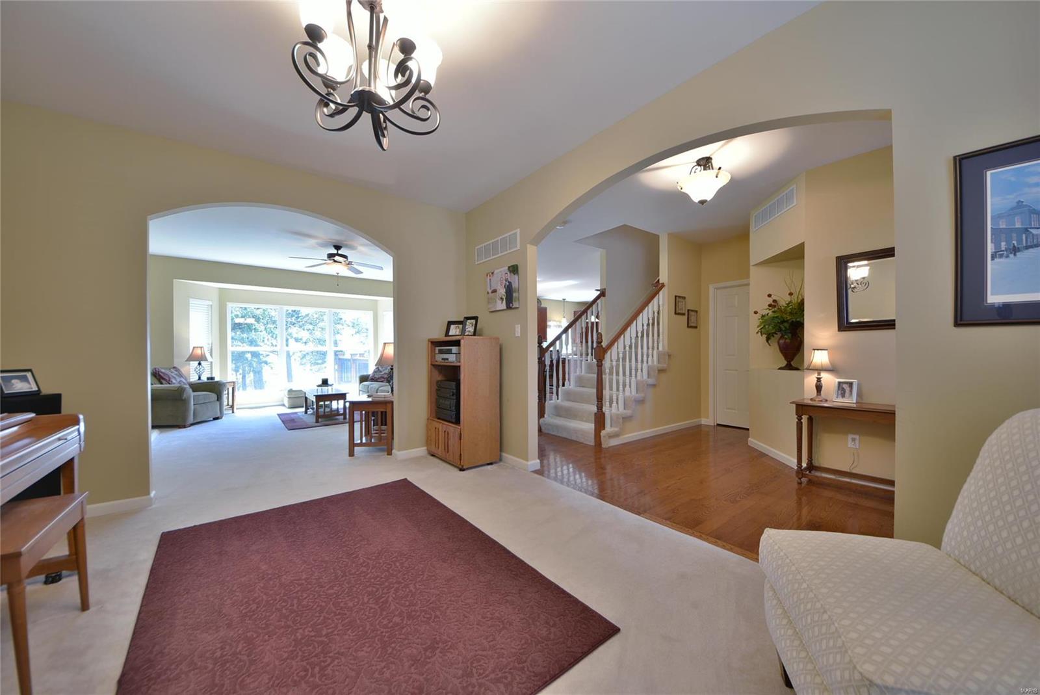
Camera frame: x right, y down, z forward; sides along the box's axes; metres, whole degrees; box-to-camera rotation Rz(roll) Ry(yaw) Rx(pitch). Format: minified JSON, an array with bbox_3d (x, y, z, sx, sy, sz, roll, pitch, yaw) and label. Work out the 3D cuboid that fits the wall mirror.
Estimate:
[{"bbox_3d":[3.022,-0.459,2.739,0.040,0.648,0.760,0,0,-39],"label":"wall mirror"}]

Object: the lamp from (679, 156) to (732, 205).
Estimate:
[{"bbox_3d":[1.588,-1.429,3.006,0.409,0.391,0.409,0,0,-39],"label":"lamp"}]

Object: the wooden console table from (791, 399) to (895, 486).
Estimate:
[{"bbox_3d":[2.845,0.816,2.663,0.390,0.690,1.160,0,0,-38],"label":"wooden console table"}]

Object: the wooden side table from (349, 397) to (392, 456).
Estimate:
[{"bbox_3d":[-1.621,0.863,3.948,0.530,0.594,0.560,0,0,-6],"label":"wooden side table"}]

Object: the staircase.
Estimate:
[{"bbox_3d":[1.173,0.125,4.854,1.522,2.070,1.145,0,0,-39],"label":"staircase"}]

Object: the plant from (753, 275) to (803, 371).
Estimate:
[{"bbox_3d":[2.827,-0.258,3.664,0.500,0.960,0.550,0,0,5],"label":"plant"}]

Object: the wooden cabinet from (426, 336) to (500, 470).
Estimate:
[{"bbox_3d":[-0.595,0.541,3.674,0.430,1.275,0.680,0,0,-40],"label":"wooden cabinet"}]

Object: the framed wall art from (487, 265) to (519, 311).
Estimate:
[{"bbox_3d":[-0.173,-0.592,3.549,0.030,0.413,0.510,0,0,-39],"label":"framed wall art"}]

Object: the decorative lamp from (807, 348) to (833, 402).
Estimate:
[{"bbox_3d":[2.622,0.243,3.034,0.185,0.446,0.185,0,0,-39],"label":"decorative lamp"}]

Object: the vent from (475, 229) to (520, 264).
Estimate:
[{"bbox_3d":[-0.249,-1.048,3.660,0.020,0.195,0.788,0,0,-39],"label":"vent"}]

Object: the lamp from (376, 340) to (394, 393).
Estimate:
[{"bbox_3d":[-1.494,0.276,4.103,0.380,0.645,0.380,0,0,-27],"label":"lamp"}]

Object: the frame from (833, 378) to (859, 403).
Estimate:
[{"bbox_3d":[2.801,0.377,2.984,0.060,0.190,0.150,-1,0,-44],"label":"frame"}]

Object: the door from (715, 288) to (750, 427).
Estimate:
[{"bbox_3d":[3.142,0.135,4.874,0.060,2.020,0.690,0,0,-38],"label":"door"}]

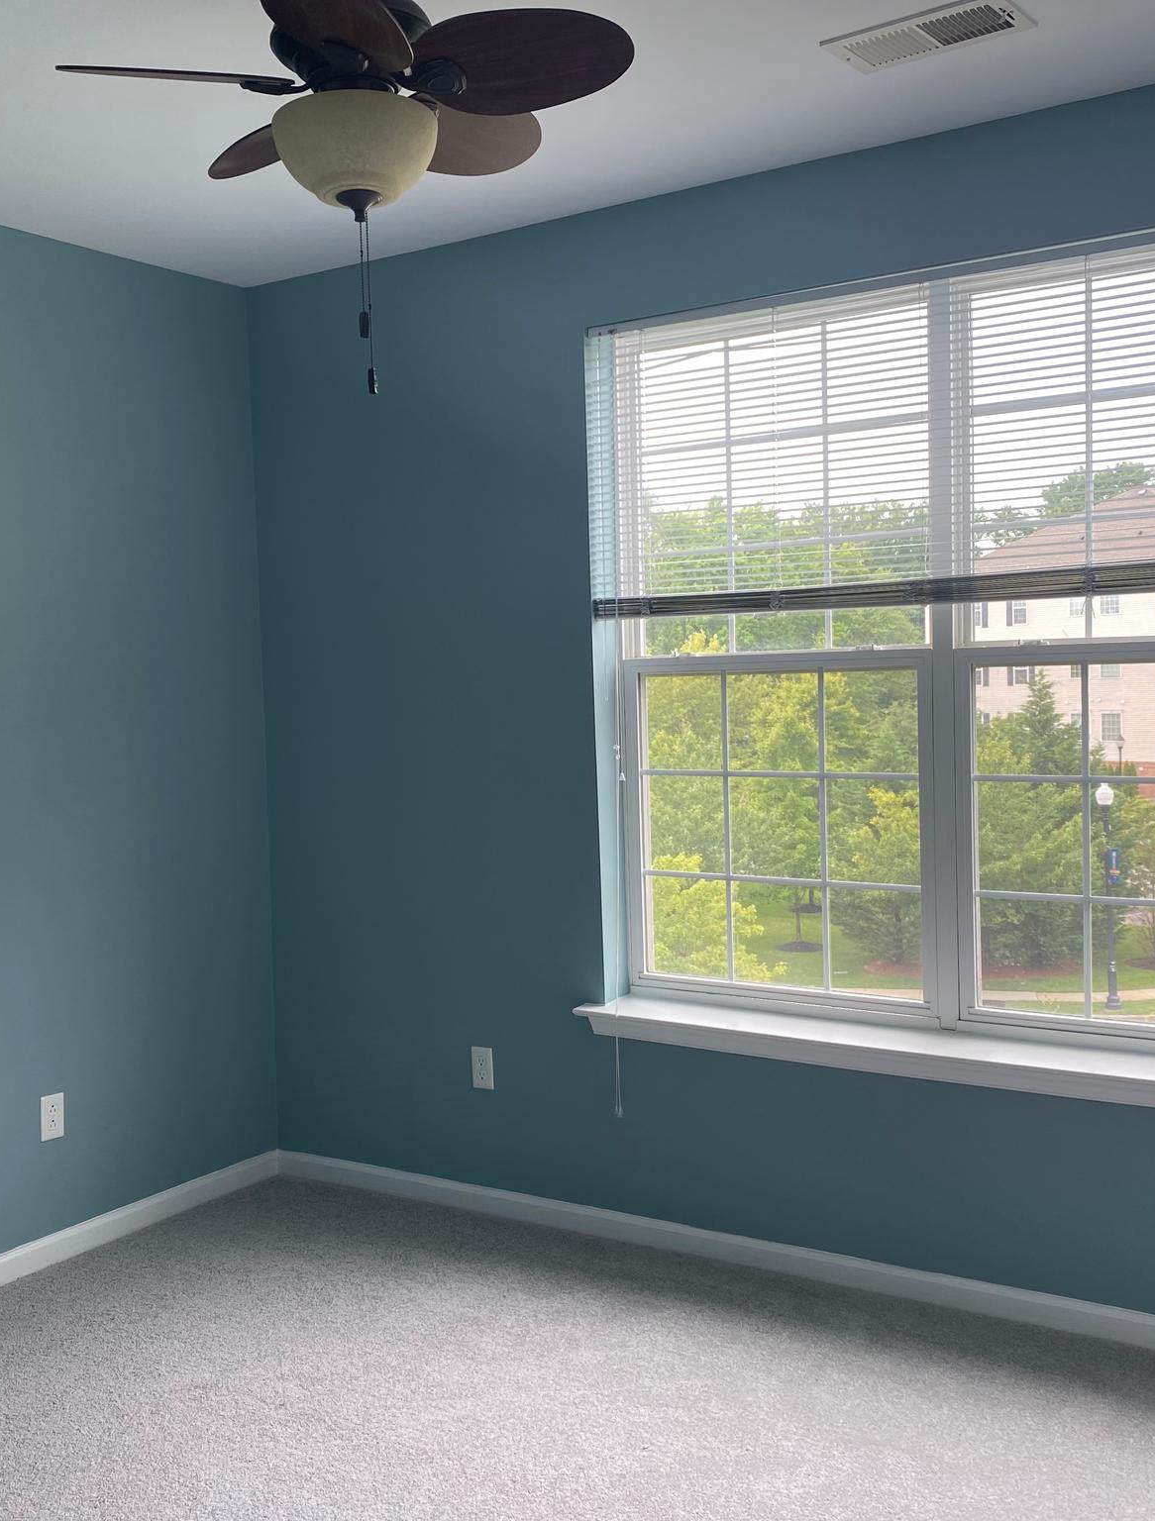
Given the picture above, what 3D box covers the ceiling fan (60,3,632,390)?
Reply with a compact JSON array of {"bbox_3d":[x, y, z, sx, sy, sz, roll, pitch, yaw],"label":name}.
[{"bbox_3d":[-0.359,-0.969,2.504,0.920,0.723,0.920,1,4,33],"label":"ceiling fan"}]

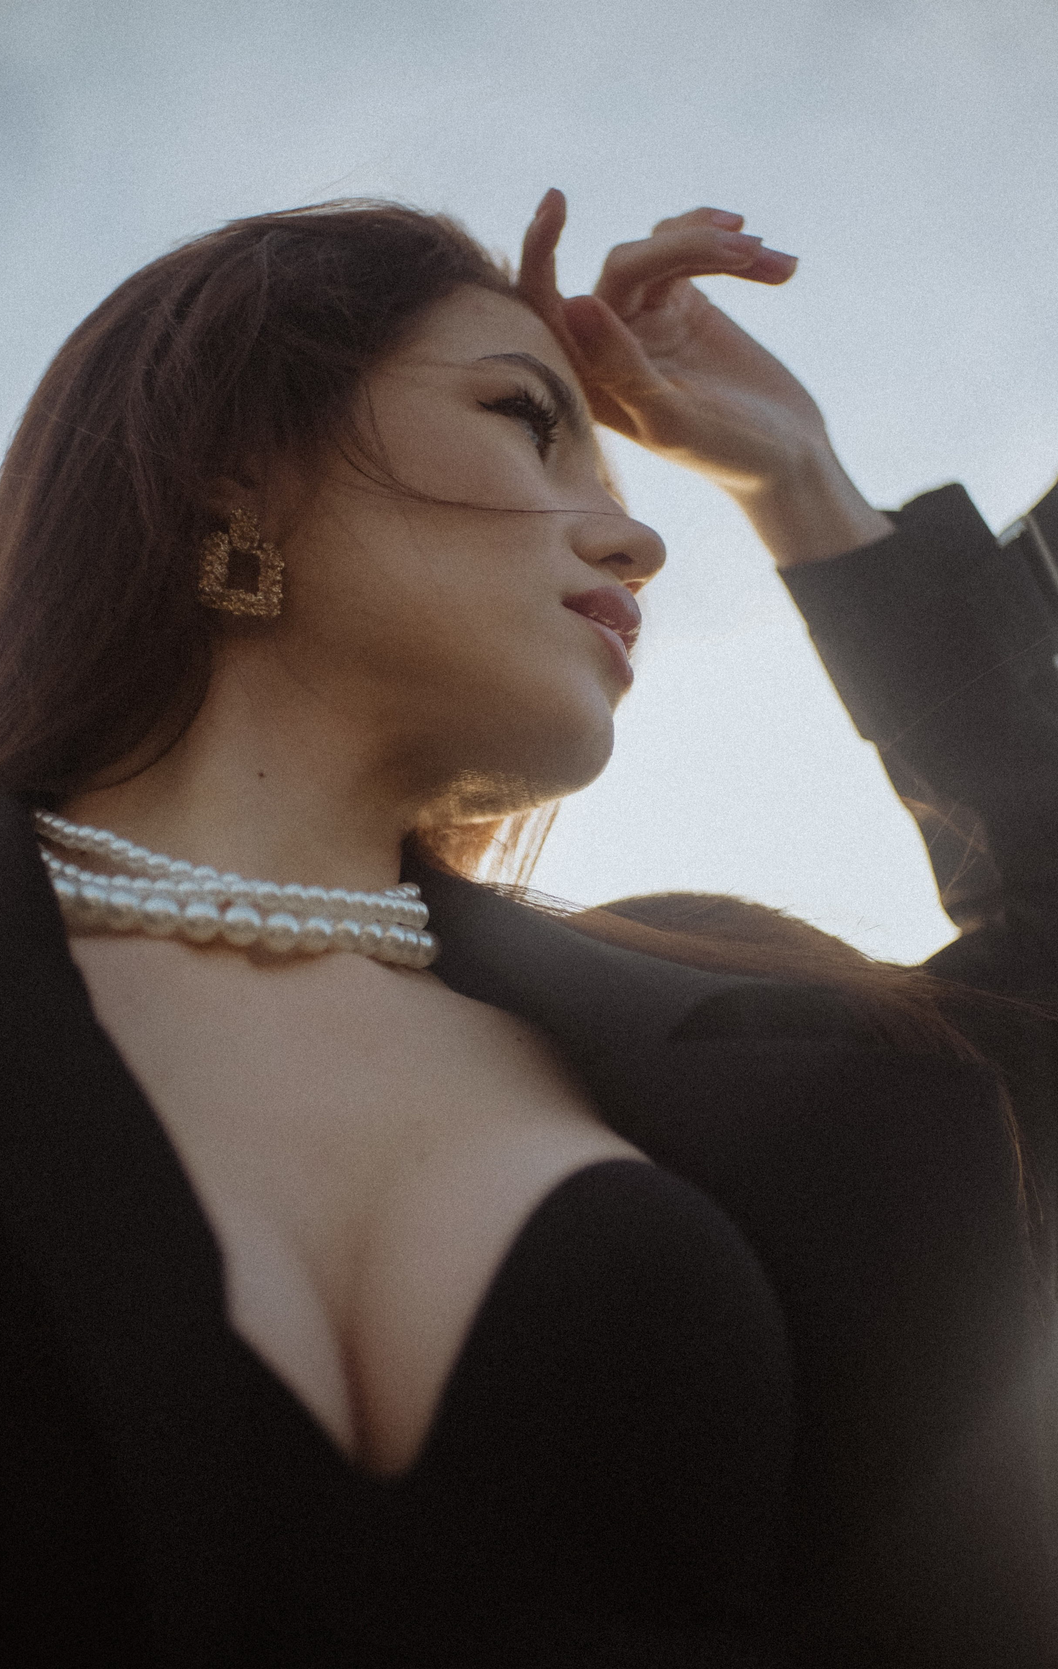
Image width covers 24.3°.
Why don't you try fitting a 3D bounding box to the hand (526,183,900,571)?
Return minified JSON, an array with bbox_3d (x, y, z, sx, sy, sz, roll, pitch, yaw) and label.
[{"bbox_3d":[0.066,-0.167,0.900,0.093,0.163,0.080,-42,-9,11],"label":"hand"}]

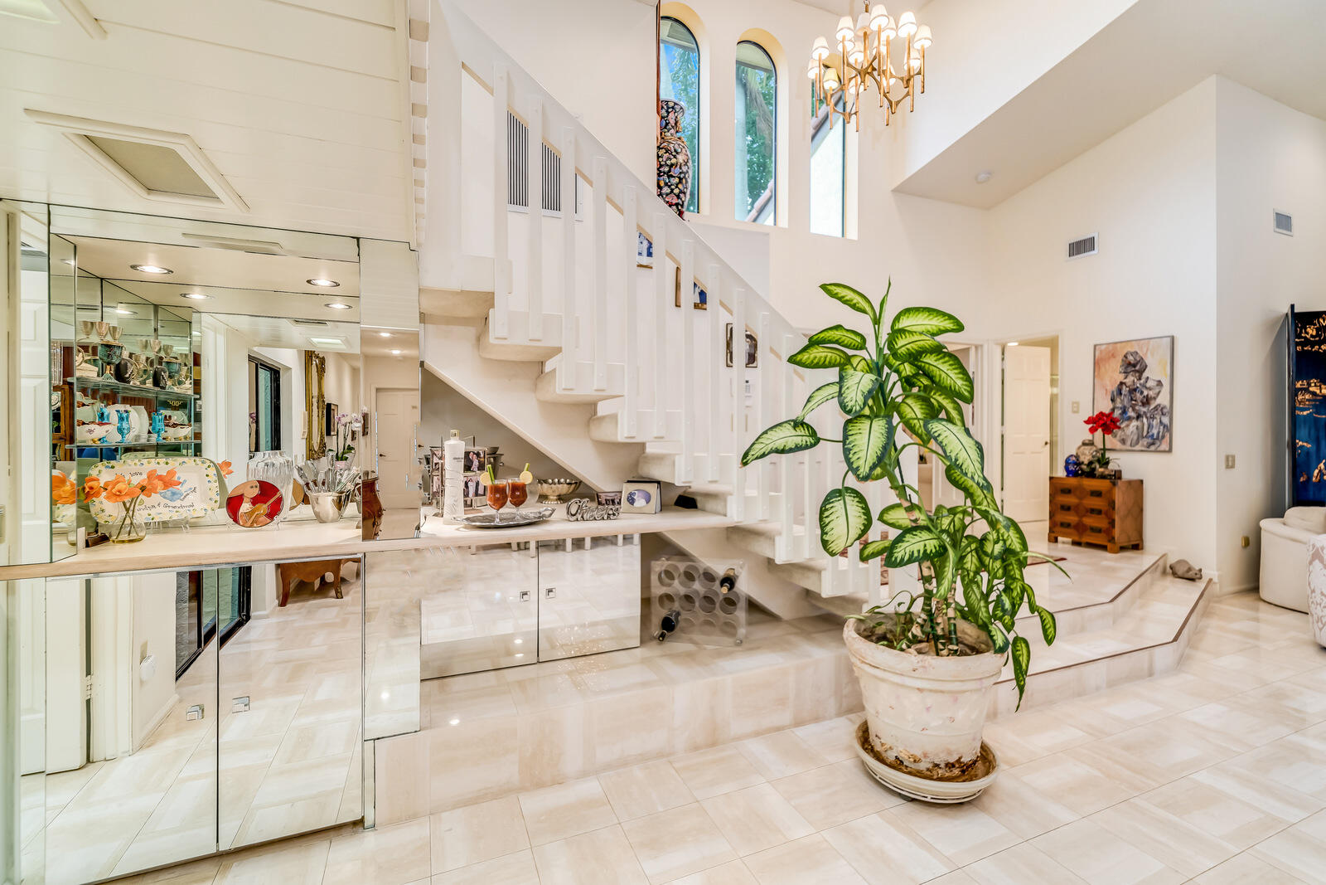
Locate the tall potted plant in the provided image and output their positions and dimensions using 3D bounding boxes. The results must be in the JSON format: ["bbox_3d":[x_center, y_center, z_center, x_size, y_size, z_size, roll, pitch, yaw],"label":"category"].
[{"bbox_3d":[0.890,0.330,2.200,1.180,1.920,1.000,0,0,22],"label":"tall potted plant"}]

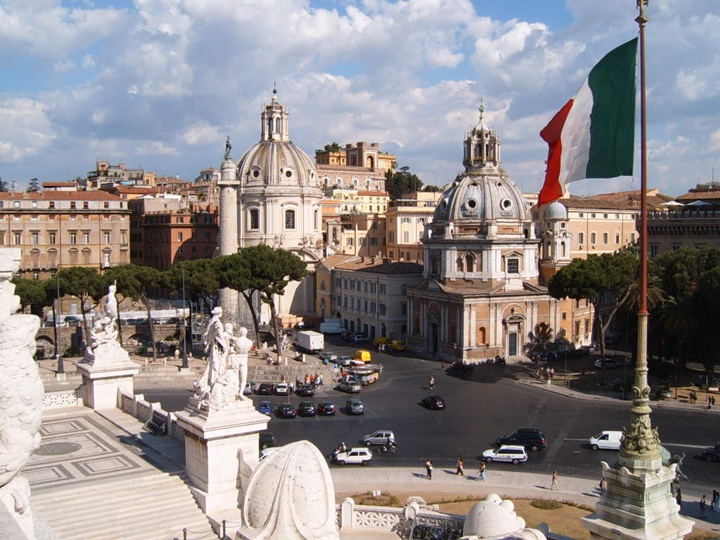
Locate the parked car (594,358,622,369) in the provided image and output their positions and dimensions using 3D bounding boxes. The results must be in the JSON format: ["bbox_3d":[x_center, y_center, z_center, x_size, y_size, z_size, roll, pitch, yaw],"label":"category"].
[{"bbox_3d":[39.079,14.418,120.772,4.200,1.450,1.680,-2,5,-29],"label":"parked car"}]

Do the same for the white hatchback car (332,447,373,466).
[{"bbox_3d":[-0.481,18.000,74.728,3.380,1.440,1.480,0,2,4],"label":"white hatchback car"}]

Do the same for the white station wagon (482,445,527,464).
[{"bbox_3d":[14.232,17.805,75.243,4.280,1.480,1.700,1,4,15],"label":"white station wagon"}]

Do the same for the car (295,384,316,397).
[{"bbox_3d":[-7.535,16.159,105.644,1.700,1.450,4.100,-1,3,-15],"label":"car"}]

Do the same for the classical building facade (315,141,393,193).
[{"bbox_3d":[-2.608,-40.334,308.270,31.000,22.107,20.000,-2,4,-36],"label":"classical building facade"}]

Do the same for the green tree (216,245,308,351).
[{"bbox_3d":[-15.877,4.875,125.450,14.966,18.186,12.500,0,3,0],"label":"green tree"}]

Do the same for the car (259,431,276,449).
[{"bbox_3d":[-10.697,17.552,79.719,4.000,1.450,1.670,1,3,15],"label":"car"}]

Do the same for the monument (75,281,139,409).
[{"bbox_3d":[-18.390,5.200,55.490,3.400,8.900,4.100,-3,5,-36],"label":"monument"}]

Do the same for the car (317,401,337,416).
[{"bbox_3d":[-4.152,16.758,94.713,1.660,1.460,3.900,-1,3,-13],"label":"car"}]

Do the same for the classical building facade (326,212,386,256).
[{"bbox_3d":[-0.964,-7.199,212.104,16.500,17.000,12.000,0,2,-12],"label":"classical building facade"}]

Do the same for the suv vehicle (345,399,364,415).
[{"bbox_3d":[-0.643,16.411,93.768,1.700,1.500,3.900,-1,4,-10],"label":"suv vehicle"}]

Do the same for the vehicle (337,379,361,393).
[{"bbox_3d":[-1.532,16.543,110.880,1.680,1.450,4.100,-2,3,-36],"label":"vehicle"}]

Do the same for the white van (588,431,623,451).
[{"bbox_3d":[26.217,17.588,80.137,4.200,1.830,1.700,0,2,7],"label":"white van"}]

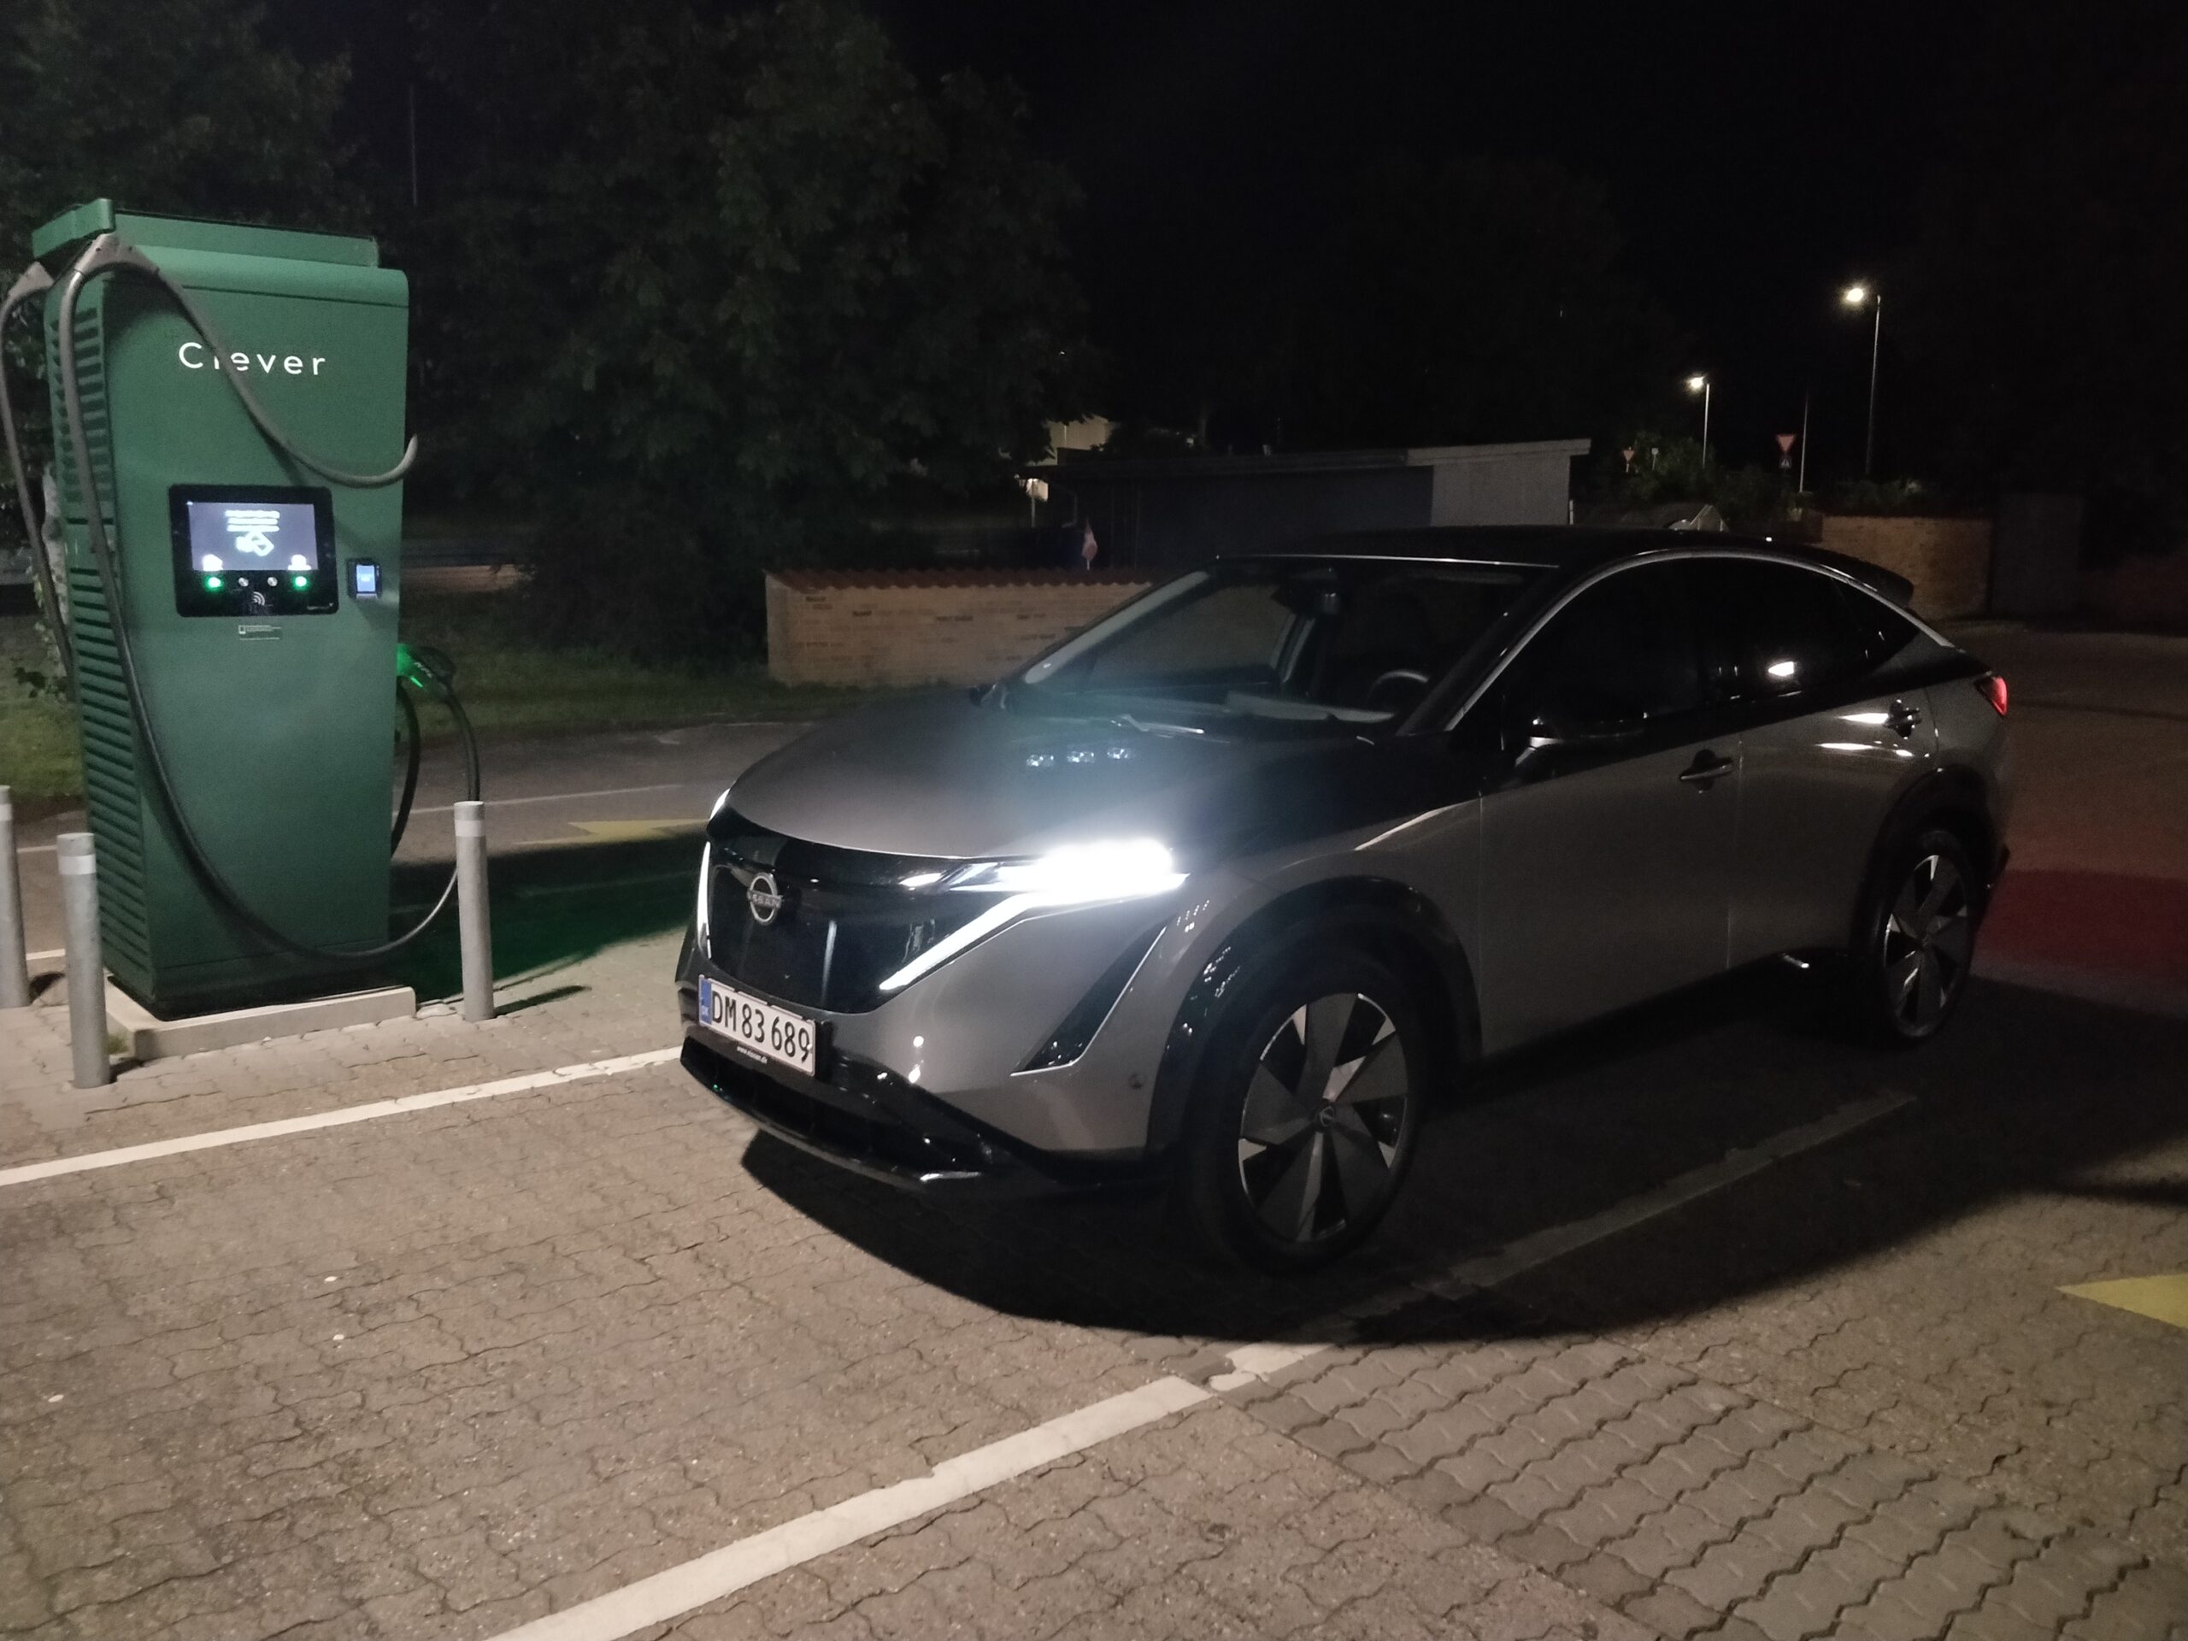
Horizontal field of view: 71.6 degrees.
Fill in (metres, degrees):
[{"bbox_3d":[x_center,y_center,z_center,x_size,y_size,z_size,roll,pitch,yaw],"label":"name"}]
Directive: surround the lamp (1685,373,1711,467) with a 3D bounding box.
[{"bbox_3d":[31.865,-19.876,80.000,1.000,7.200,0.350,-2,8,-17],"label":"lamp"}]

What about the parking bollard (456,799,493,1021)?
[{"bbox_3d":[-2.106,0.314,5.209,0.106,0.745,0.106,-6,10,-38],"label":"parking bollard"}]

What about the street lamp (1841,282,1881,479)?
[{"bbox_3d":[23.402,-12.673,46.000,1.100,7.200,0.350,-2,8,-17],"label":"street lamp"}]

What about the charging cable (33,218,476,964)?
[{"bbox_3d":[-2.705,-0.655,5.055,1.200,2.250,0.500,-6,10,-38],"label":"charging cable"}]

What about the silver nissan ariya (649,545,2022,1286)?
[{"bbox_3d":[1.039,-0.058,4.661,4.595,1.660,1.900,-6,10,-38],"label":"silver nissan ariya"}]

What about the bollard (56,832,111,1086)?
[{"bbox_3d":[-2.987,0.413,4.470,0.109,0.745,0.109,-6,10,-38],"label":"bollard"}]

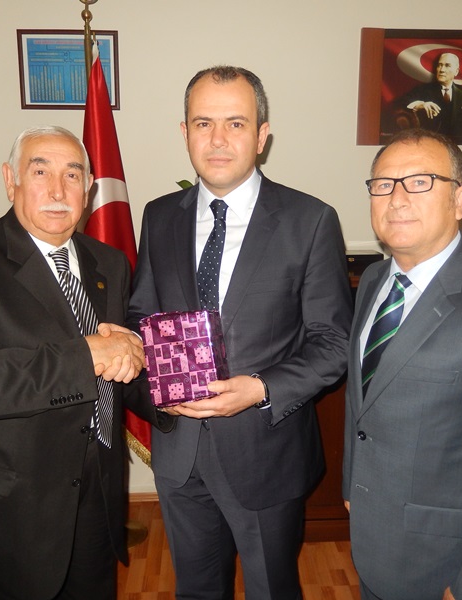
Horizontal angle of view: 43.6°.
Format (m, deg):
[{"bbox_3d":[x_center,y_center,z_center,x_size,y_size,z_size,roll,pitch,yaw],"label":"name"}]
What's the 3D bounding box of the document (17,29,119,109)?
[{"bbox_3d":[-0.694,-0.992,2.494,0.425,0.325,0.025,-1,12,-3],"label":"document"}]

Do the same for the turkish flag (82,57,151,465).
[{"bbox_3d":[-0.456,-0.087,2.397,0.280,1.760,0.210,-1,12,-3],"label":"turkish flag"}]

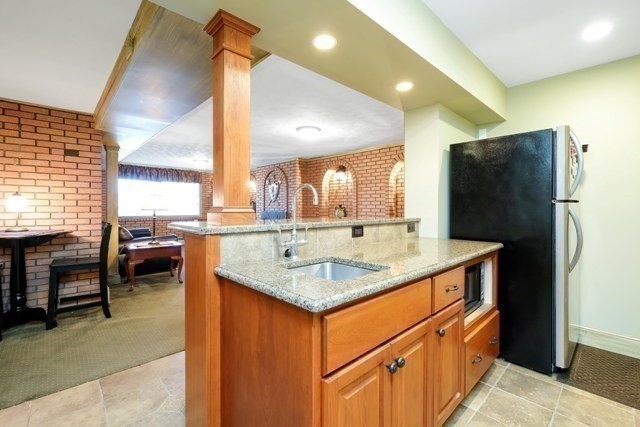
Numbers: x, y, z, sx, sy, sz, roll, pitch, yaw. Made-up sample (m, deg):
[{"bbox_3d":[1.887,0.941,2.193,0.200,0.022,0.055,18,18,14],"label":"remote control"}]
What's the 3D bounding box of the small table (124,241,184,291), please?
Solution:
[{"bbox_3d":[-2.629,0.798,4.229,0.753,0.590,0.586,-1,1,-42],"label":"small table"}]

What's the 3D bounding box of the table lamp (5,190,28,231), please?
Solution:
[{"bbox_3d":[-3.011,-0.018,2.658,0.161,0.375,0.161,-1,1,-42],"label":"table lamp"}]

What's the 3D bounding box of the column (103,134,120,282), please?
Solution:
[{"bbox_3d":[-3.249,-0.025,4.178,0.184,2.242,0.184,-1,1,-42],"label":"column"}]

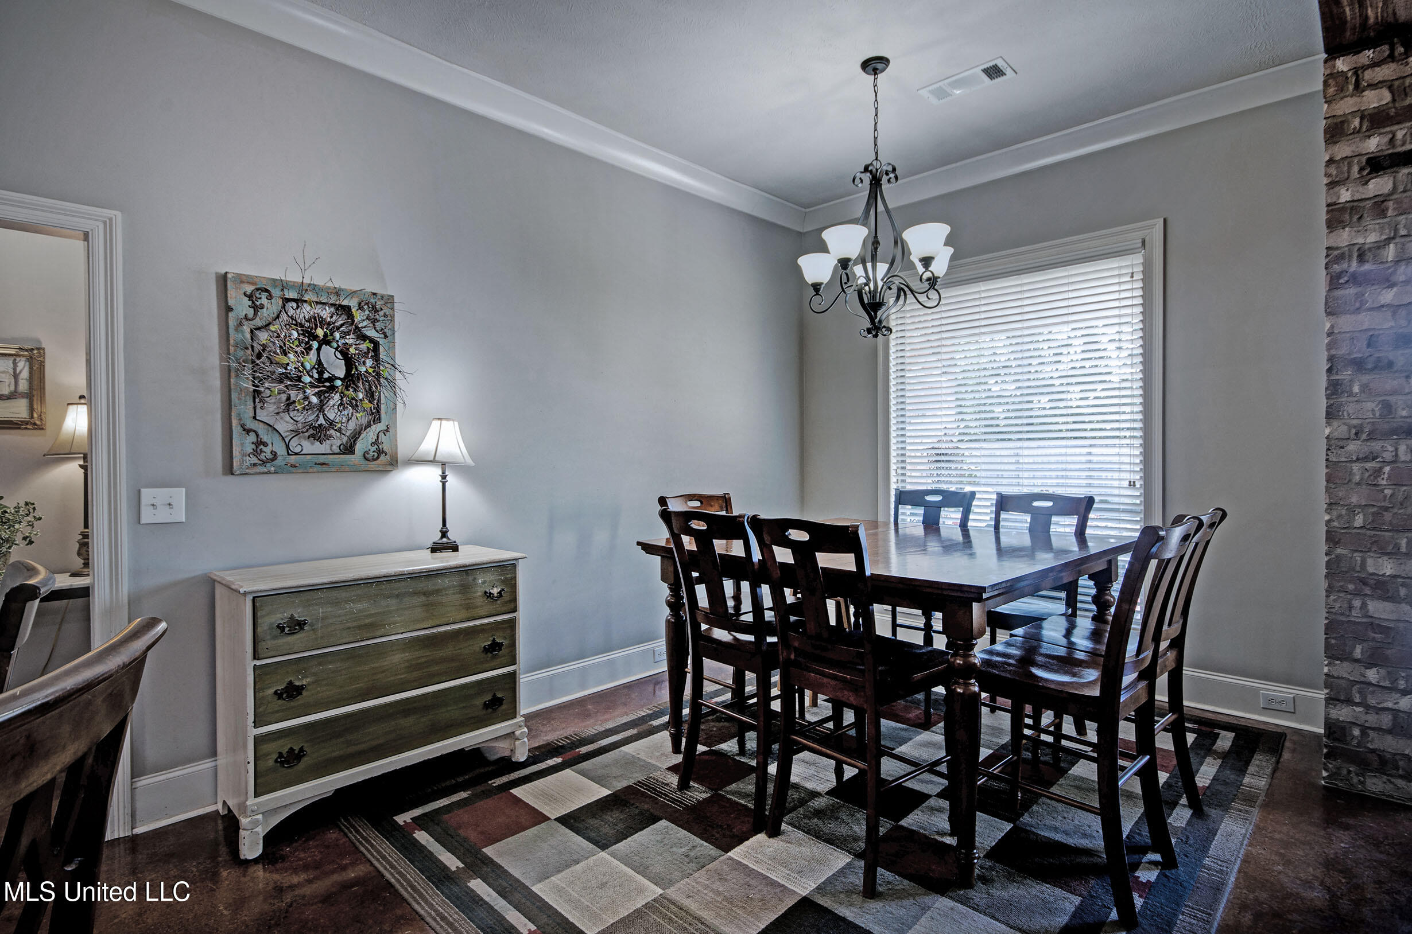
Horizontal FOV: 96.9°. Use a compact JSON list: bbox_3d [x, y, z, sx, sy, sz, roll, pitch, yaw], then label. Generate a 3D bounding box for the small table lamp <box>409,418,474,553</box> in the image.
[{"bbox_3d":[-1.181,0.081,2.825,0.275,0.585,0.275,0,1,45],"label":"small table lamp"}]

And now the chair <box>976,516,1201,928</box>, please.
[{"bbox_3d":[1.182,0.727,2.019,0.450,1.100,0.565,-1,1,-44],"label":"chair"}]

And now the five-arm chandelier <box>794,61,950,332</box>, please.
[{"bbox_3d":[0.797,-1.253,2.933,0.710,1.240,0.710,0,1,45],"label":"five-arm chandelier"}]

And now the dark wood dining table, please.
[{"bbox_3d":[0.810,0.805,2.784,1.520,0.935,1.550,-1,1,-43],"label":"dark wood dining table"}]

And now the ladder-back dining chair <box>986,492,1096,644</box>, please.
[{"bbox_3d":[1.481,0.710,2.954,0.550,1.090,0.450,-1,1,-44],"label":"ladder-back dining chair"}]

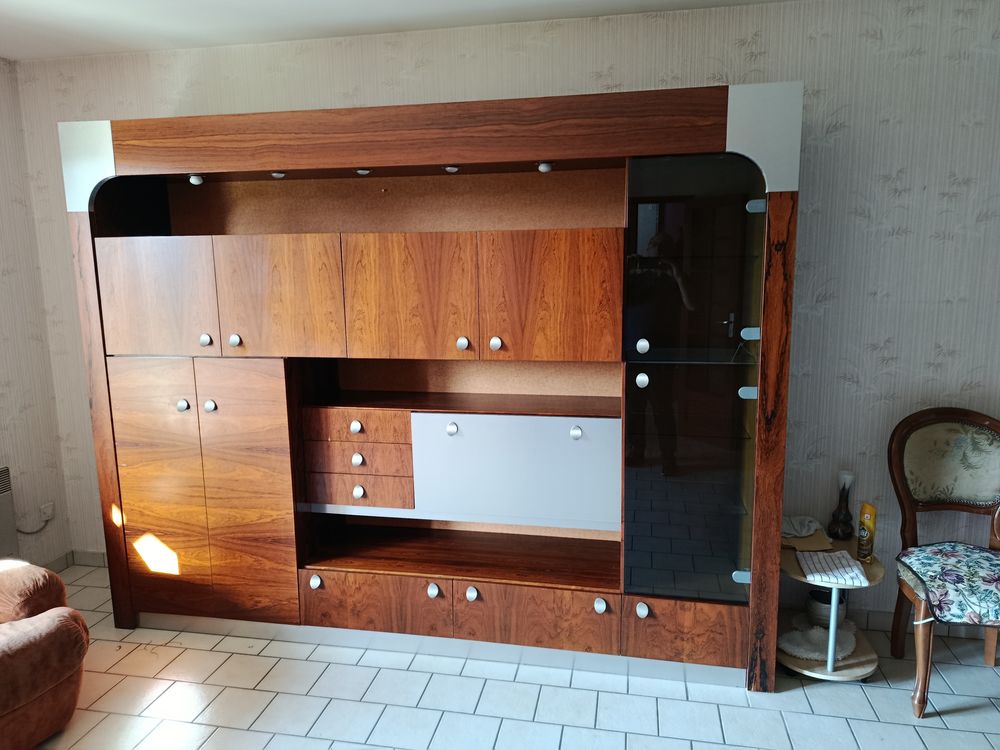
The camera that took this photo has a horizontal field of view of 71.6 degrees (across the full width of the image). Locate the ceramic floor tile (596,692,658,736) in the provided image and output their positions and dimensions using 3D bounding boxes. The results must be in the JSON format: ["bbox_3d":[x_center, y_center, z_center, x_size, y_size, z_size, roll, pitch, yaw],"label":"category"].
[{"bbox_3d":[0.430,1.142,2.337,0.200,0.010,0.200,1,9,11],"label":"ceramic floor tile"}]

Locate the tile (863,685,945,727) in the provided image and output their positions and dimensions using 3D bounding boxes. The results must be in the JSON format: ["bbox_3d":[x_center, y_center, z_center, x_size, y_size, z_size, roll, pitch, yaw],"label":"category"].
[{"bbox_3d":[1.368,1.129,2.355,0.200,0.010,0.199,1,9,11],"label":"tile"}]

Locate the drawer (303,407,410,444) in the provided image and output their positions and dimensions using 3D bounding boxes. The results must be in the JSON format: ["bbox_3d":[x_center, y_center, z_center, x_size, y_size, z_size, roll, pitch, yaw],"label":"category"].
[{"bbox_3d":[-0.528,0.174,2.878,0.447,0.132,0.326,1,9,11],"label":"drawer"}]

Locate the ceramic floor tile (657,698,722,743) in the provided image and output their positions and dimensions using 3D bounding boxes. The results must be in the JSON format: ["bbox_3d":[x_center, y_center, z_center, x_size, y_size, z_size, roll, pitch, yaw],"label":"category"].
[{"bbox_3d":[0.630,1.147,2.296,0.200,0.010,0.199,1,9,11],"label":"ceramic floor tile"}]

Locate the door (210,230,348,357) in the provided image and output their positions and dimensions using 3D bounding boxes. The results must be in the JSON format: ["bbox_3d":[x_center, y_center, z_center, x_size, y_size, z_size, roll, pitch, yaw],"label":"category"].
[{"bbox_3d":[-0.812,-0.288,2.556,0.504,0.450,0.030,1,9,11],"label":"door"}]

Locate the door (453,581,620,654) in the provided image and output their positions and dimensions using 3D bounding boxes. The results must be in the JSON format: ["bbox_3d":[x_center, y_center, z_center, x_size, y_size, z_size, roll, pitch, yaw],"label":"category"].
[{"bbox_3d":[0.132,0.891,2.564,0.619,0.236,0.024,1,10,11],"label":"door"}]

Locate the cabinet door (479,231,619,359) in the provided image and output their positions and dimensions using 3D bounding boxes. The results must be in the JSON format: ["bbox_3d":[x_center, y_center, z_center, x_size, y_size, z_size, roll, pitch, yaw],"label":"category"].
[{"bbox_3d":[0.170,-0.268,2.366,0.493,0.445,0.030,1,9,11],"label":"cabinet door"}]

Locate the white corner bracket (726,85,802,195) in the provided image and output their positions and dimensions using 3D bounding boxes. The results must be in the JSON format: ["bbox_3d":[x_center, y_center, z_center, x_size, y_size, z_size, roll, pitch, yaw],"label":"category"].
[{"bbox_3d":[0.826,-0.739,2.174,0.220,0.329,0.025,1,9,11],"label":"white corner bracket"}]

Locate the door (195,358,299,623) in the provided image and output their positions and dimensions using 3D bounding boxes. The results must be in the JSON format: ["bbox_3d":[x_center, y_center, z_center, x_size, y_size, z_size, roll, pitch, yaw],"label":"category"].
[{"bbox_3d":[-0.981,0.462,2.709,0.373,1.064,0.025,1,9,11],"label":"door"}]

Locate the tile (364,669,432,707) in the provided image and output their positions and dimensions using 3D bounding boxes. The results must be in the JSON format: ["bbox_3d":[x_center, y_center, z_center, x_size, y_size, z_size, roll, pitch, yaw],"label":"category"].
[{"bbox_3d":[-0.368,1.129,2.493,0.199,0.010,0.199,1,9,11],"label":"tile"}]

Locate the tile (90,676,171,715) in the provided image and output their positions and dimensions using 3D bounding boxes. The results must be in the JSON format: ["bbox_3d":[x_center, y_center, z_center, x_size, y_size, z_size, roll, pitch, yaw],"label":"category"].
[{"bbox_3d":[-1.305,1.145,2.472,0.199,0.010,0.199,1,9,11],"label":"tile"}]

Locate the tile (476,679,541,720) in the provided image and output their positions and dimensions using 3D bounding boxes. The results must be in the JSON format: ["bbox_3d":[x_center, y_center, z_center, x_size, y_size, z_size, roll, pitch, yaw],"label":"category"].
[{"bbox_3d":[0.032,1.137,2.414,0.199,0.010,0.199,1,9,11],"label":"tile"}]

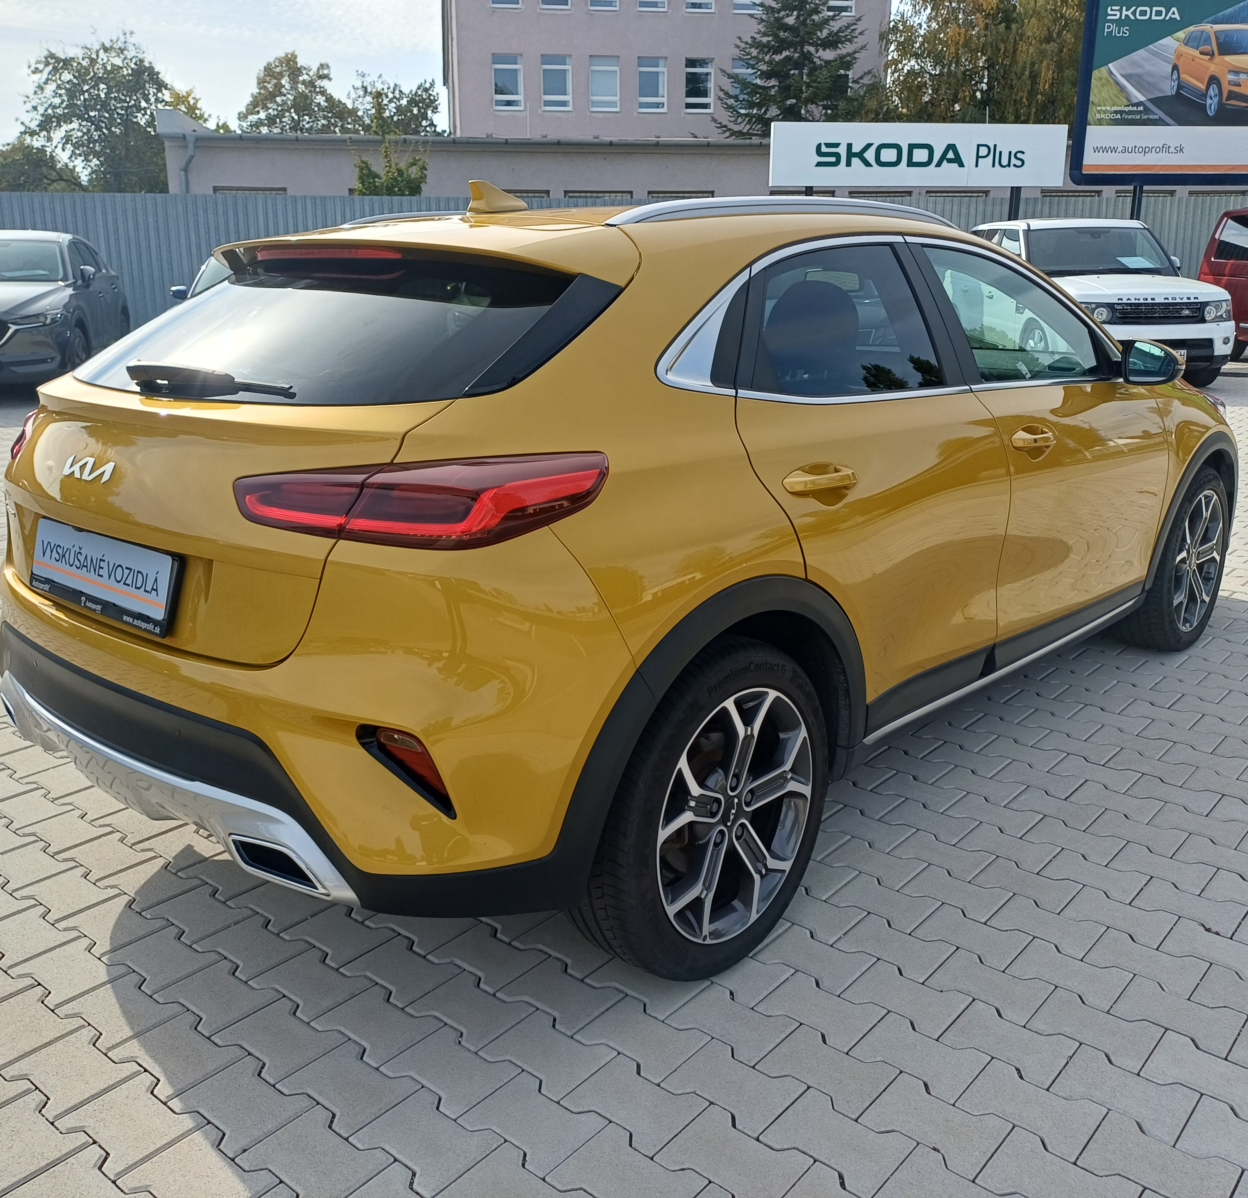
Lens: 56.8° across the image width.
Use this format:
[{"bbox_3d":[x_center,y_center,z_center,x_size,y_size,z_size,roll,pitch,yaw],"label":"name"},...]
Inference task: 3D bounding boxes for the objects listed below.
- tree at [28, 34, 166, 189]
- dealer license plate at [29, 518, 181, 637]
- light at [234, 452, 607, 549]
[{"bbox_3d":[-16.520,-13.671,37.382,4.622,8.440,4.622,-7,17,-22],"label":"tree"},{"bbox_3d":[-0.928,-0.049,2.050,0.530,0.135,0.025,13,6,41],"label":"dealer license plate"},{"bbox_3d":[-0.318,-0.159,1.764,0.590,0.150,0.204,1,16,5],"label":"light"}]

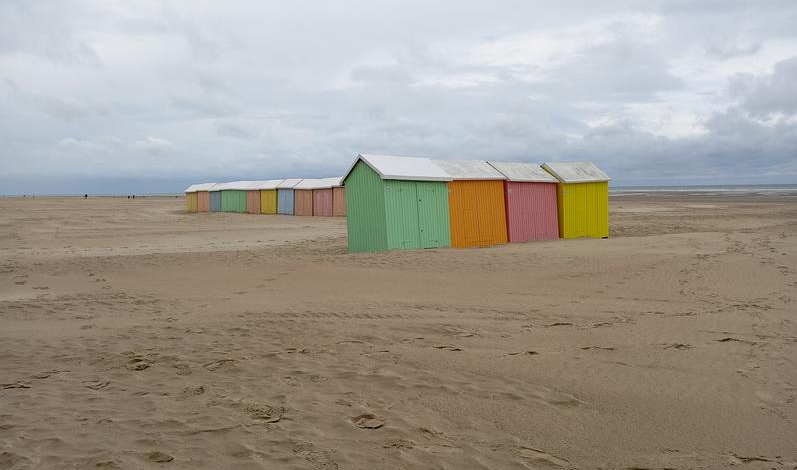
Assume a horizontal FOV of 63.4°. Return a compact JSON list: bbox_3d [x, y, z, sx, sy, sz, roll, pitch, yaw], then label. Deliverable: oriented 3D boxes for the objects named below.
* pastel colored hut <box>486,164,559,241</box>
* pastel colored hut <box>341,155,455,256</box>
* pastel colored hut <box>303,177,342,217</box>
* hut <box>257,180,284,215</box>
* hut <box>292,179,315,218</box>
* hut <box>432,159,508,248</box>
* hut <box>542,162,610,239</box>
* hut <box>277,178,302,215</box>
[{"bbox_3d":[3.536,-1.008,19.476,2.299,2.335,1.575,-3,1,-38],"label":"pastel colored hut"},{"bbox_3d":[-0.004,-0.788,16.116,2.337,2.346,1.608,-3,0,-42],"label":"pastel colored hut"},{"bbox_3d":[-4.131,-2.368,39.975,1.581,2.339,2.232,-4,5,-41],"label":"pastel colored hut"},{"bbox_3d":[-8.356,-2.646,44.816,1.581,2.339,2.232,-4,5,-41],"label":"hut"},{"bbox_3d":[-5.539,-2.461,41.589,1.581,2.339,2.232,-4,5,-41],"label":"hut"},{"bbox_3d":[1.697,-0.888,17.659,1.595,2.337,2.291,-2,2,45],"label":"hut"},{"bbox_3d":[5.404,-1.123,20.512,2.266,2.343,1.559,-5,6,-36],"label":"hut"},{"bbox_3d":[-6.947,-2.553,43.203,1.581,2.339,2.232,-4,5,-41],"label":"hut"}]

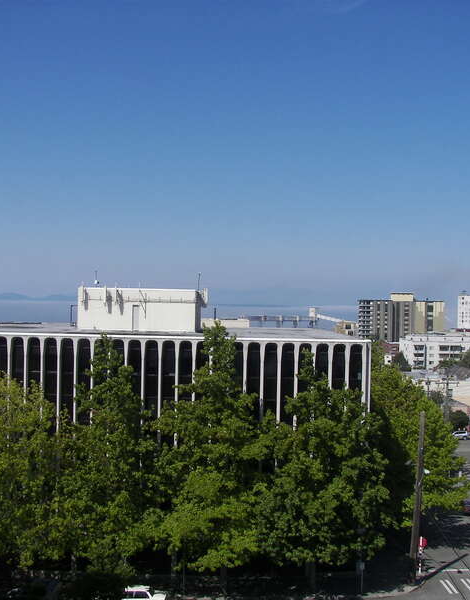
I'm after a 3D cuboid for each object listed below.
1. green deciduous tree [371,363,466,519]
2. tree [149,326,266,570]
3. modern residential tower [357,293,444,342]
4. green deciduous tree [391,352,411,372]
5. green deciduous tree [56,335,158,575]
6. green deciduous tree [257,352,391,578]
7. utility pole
[{"bbox_3d":[14.900,13.180,71.000,8.800,15.600,9.000,1,0,0],"label":"green deciduous tree"},{"bbox_3d":[-1.790,9.980,56.300,7.800,16.800,7.600,1,0,1],"label":"tree"},{"bbox_3d":[95.000,15.030,482.000,47.000,36.900,22.000,1,0,12],"label":"modern residential tower"},{"bbox_3d":[59.640,22.560,298.000,7.000,7.400,6.800,1,0,1],"label":"green deciduous tree"},{"bbox_3d":[-9.500,11.660,61.500,7.600,18.200,7.600,1,0,0],"label":"green deciduous tree"},{"bbox_3d":[5.990,11.140,56.000,9.000,15.400,8.700,1,0,1],"label":"green deciduous tree"},{"bbox_3d":[12.290,13.180,55.800,0.450,11.400,0.450,3,0,1],"label":"utility pole"}]

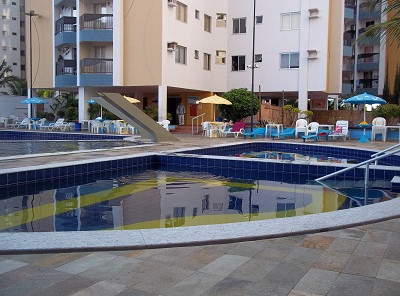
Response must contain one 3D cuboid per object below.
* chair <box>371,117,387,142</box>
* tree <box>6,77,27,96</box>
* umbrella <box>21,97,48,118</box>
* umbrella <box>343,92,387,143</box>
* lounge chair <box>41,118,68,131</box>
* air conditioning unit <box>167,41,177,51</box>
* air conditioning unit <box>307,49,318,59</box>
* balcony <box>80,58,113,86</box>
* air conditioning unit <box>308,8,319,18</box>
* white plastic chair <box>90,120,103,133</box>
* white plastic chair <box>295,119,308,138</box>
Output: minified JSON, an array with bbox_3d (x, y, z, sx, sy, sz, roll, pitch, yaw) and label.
[{"bbox_3d":[7.672,-0.756,17.800,0.600,1.040,0.620,2,5,21],"label":"chair"},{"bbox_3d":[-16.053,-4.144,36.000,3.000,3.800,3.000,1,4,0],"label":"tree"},{"bbox_3d":[-10.960,-2.283,27.600,1.850,2.220,1.850,-1,5,-22],"label":"umbrella"},{"bbox_3d":[7.560,-1.384,18.901,1.950,2.300,1.950,2,5,22],"label":"umbrella"},{"bbox_3d":[-9.998,-1.603,28.678,1.650,0.800,0.680,-3,6,-45],"label":"lounge chair"},{"bbox_3d":[-1.739,-6.392,26.300,0.420,0.520,0.600,3,5,28],"label":"air conditioning unit"},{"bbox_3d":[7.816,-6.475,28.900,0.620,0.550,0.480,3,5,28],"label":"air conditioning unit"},{"bbox_3d":[-6.539,-4.871,27.195,2.150,1.750,1.250,1,4,6],"label":"balcony"},{"bbox_3d":[7.851,-9.259,28.700,0.620,0.550,0.480,3,5,28],"label":"air conditioning unit"},{"bbox_3d":[-6.333,-1.326,25.649,0.570,0.800,0.570,4,5,34],"label":"white plastic chair"},{"bbox_3d":[5.348,-0.981,22.105,0.580,0.960,0.600,2,4,13],"label":"white plastic chair"}]

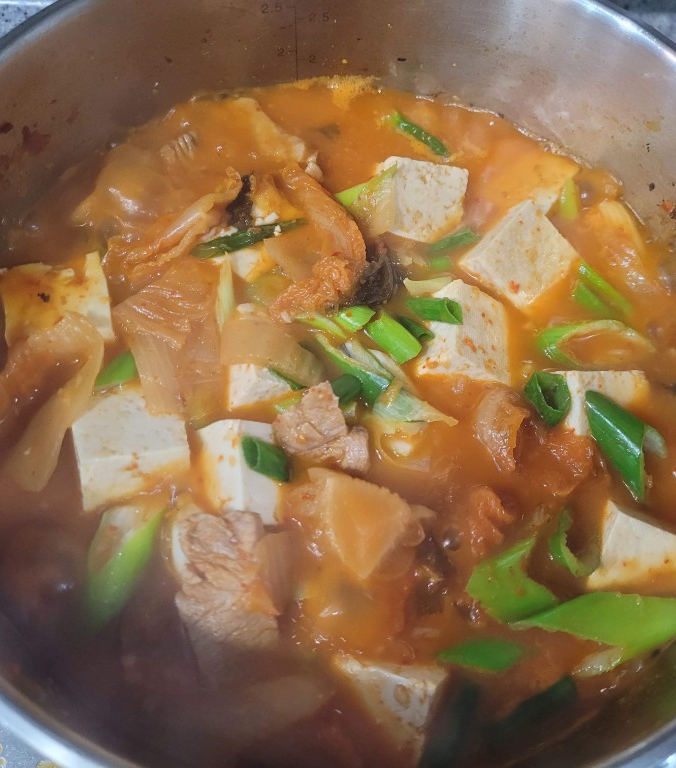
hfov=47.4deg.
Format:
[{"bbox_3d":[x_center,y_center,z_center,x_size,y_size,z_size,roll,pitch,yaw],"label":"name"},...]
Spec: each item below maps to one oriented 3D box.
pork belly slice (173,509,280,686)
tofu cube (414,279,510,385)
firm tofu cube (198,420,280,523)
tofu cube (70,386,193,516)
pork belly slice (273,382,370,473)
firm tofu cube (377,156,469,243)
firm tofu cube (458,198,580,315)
[{"bbox_3d":[-0.026,0.049,0.180,0.022,0.013,0.035,-7,68,-6],"label":"pork belly slice"},{"bbox_3d":[0.032,-0.011,0.213,0.021,0.021,0.023,24,57,-37],"label":"tofu cube"},{"bbox_3d":[-0.024,0.023,0.198,0.021,0.021,0.022,-17,73,39],"label":"firm tofu cube"},{"bbox_3d":[-0.053,0.019,0.197,0.026,0.021,0.021,-6,38,-21],"label":"tofu cube"},{"bbox_3d":[-0.004,0.011,0.194,0.023,0.013,0.018,15,67,4],"label":"pork belly slice"},{"bbox_3d":[0.024,-0.054,0.231,0.021,0.021,0.020,4,98,-14],"label":"firm tofu cube"},{"bbox_3d":[0.050,-0.035,0.223,0.020,0.022,0.023,45,78,-13],"label":"firm tofu cube"}]

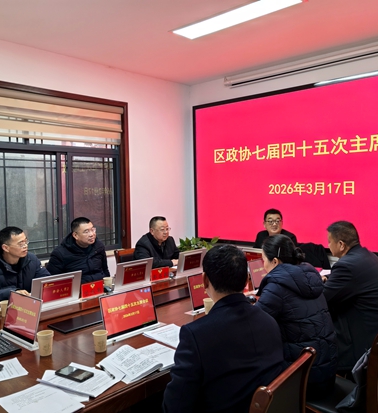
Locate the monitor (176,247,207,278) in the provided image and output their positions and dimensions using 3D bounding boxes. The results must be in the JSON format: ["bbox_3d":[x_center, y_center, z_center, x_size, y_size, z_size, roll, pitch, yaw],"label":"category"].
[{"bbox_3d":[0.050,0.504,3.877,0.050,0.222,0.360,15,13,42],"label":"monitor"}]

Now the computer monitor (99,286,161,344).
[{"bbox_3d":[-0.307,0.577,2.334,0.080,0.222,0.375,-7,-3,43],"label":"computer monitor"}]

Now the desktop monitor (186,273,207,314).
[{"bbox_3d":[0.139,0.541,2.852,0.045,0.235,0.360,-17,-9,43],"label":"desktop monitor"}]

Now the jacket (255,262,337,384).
[{"bbox_3d":[0.640,0.636,2.406,0.520,0.620,0.520,-3,3,-43],"label":"jacket"}]

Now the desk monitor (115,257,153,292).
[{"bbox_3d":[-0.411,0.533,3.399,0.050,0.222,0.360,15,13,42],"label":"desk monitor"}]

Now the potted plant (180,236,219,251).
[{"bbox_3d":[0.118,0.853,5.660,0.750,0.900,0.750,1,3,43],"label":"potted plant"}]

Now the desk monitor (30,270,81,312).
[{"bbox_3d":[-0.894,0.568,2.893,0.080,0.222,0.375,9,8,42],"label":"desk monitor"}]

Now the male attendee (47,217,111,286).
[{"bbox_3d":[-0.901,0.742,3.763,0.720,1.280,0.550,1,3,38],"label":"male attendee"}]

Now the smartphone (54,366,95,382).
[{"bbox_3d":[-0.469,0.691,1.771,0.155,0.012,0.078,0,3,36],"label":"smartphone"}]

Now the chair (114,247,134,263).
[{"bbox_3d":[-0.439,0.899,4.439,0.550,0.900,0.460,1,3,44],"label":"chair"}]

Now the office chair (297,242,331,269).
[{"bbox_3d":[1.179,0.856,4.522,0.500,0.920,0.560,1,3,44],"label":"office chair"}]

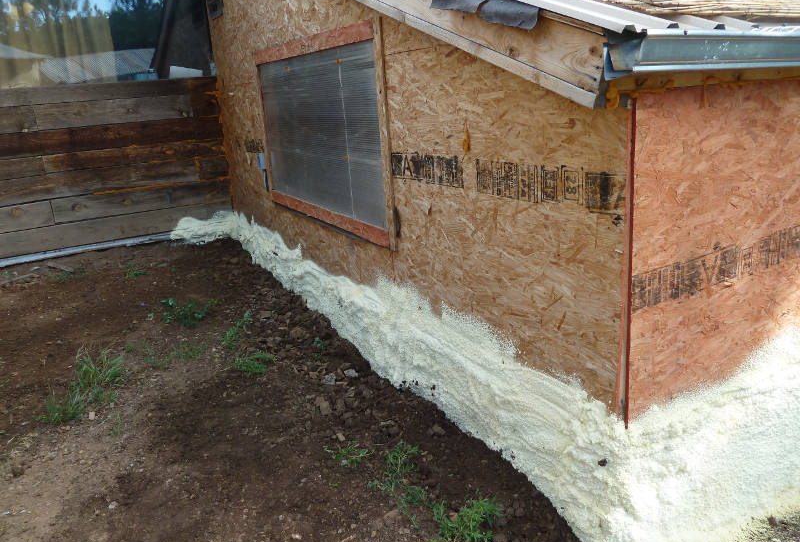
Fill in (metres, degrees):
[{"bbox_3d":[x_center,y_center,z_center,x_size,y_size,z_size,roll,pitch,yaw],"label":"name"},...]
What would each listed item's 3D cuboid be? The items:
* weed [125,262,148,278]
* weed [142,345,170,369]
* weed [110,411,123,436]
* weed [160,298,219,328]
[{"bbox_3d":[-1.978,-0.011,4.337,0.165,0.085,0.140,-3,17,0],"label":"weed"},{"bbox_3d":[-1.241,0.441,2.946,0.130,0.075,0.130,-3,17,0],"label":"weed"},{"bbox_3d":[-1.162,0.625,2.369,0.046,0.080,0.055,-3,17,0],"label":"weed"},{"bbox_3d":[-1.268,0.249,3.465,0.310,0.120,0.230,-3,17,0],"label":"weed"}]

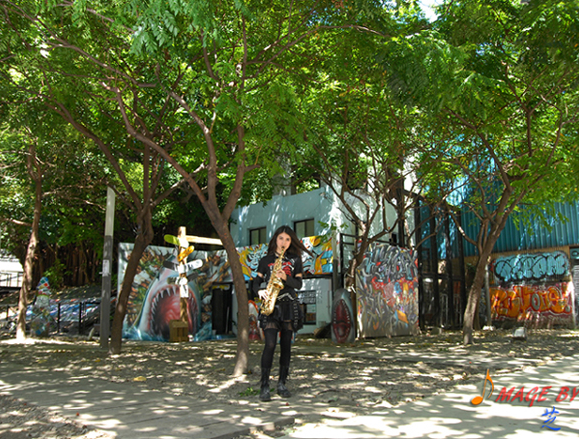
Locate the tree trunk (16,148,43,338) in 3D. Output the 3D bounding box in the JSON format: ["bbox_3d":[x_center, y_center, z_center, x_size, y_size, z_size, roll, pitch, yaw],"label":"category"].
[{"bbox_3d":[-7.575,0.581,14.330,0.510,5.670,0.480,0,-10,0],"label":"tree trunk"}]

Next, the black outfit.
[{"bbox_3d":[-0.115,0.981,4.761,0.530,1.430,0.420,0,-10,0],"label":"black outfit"}]

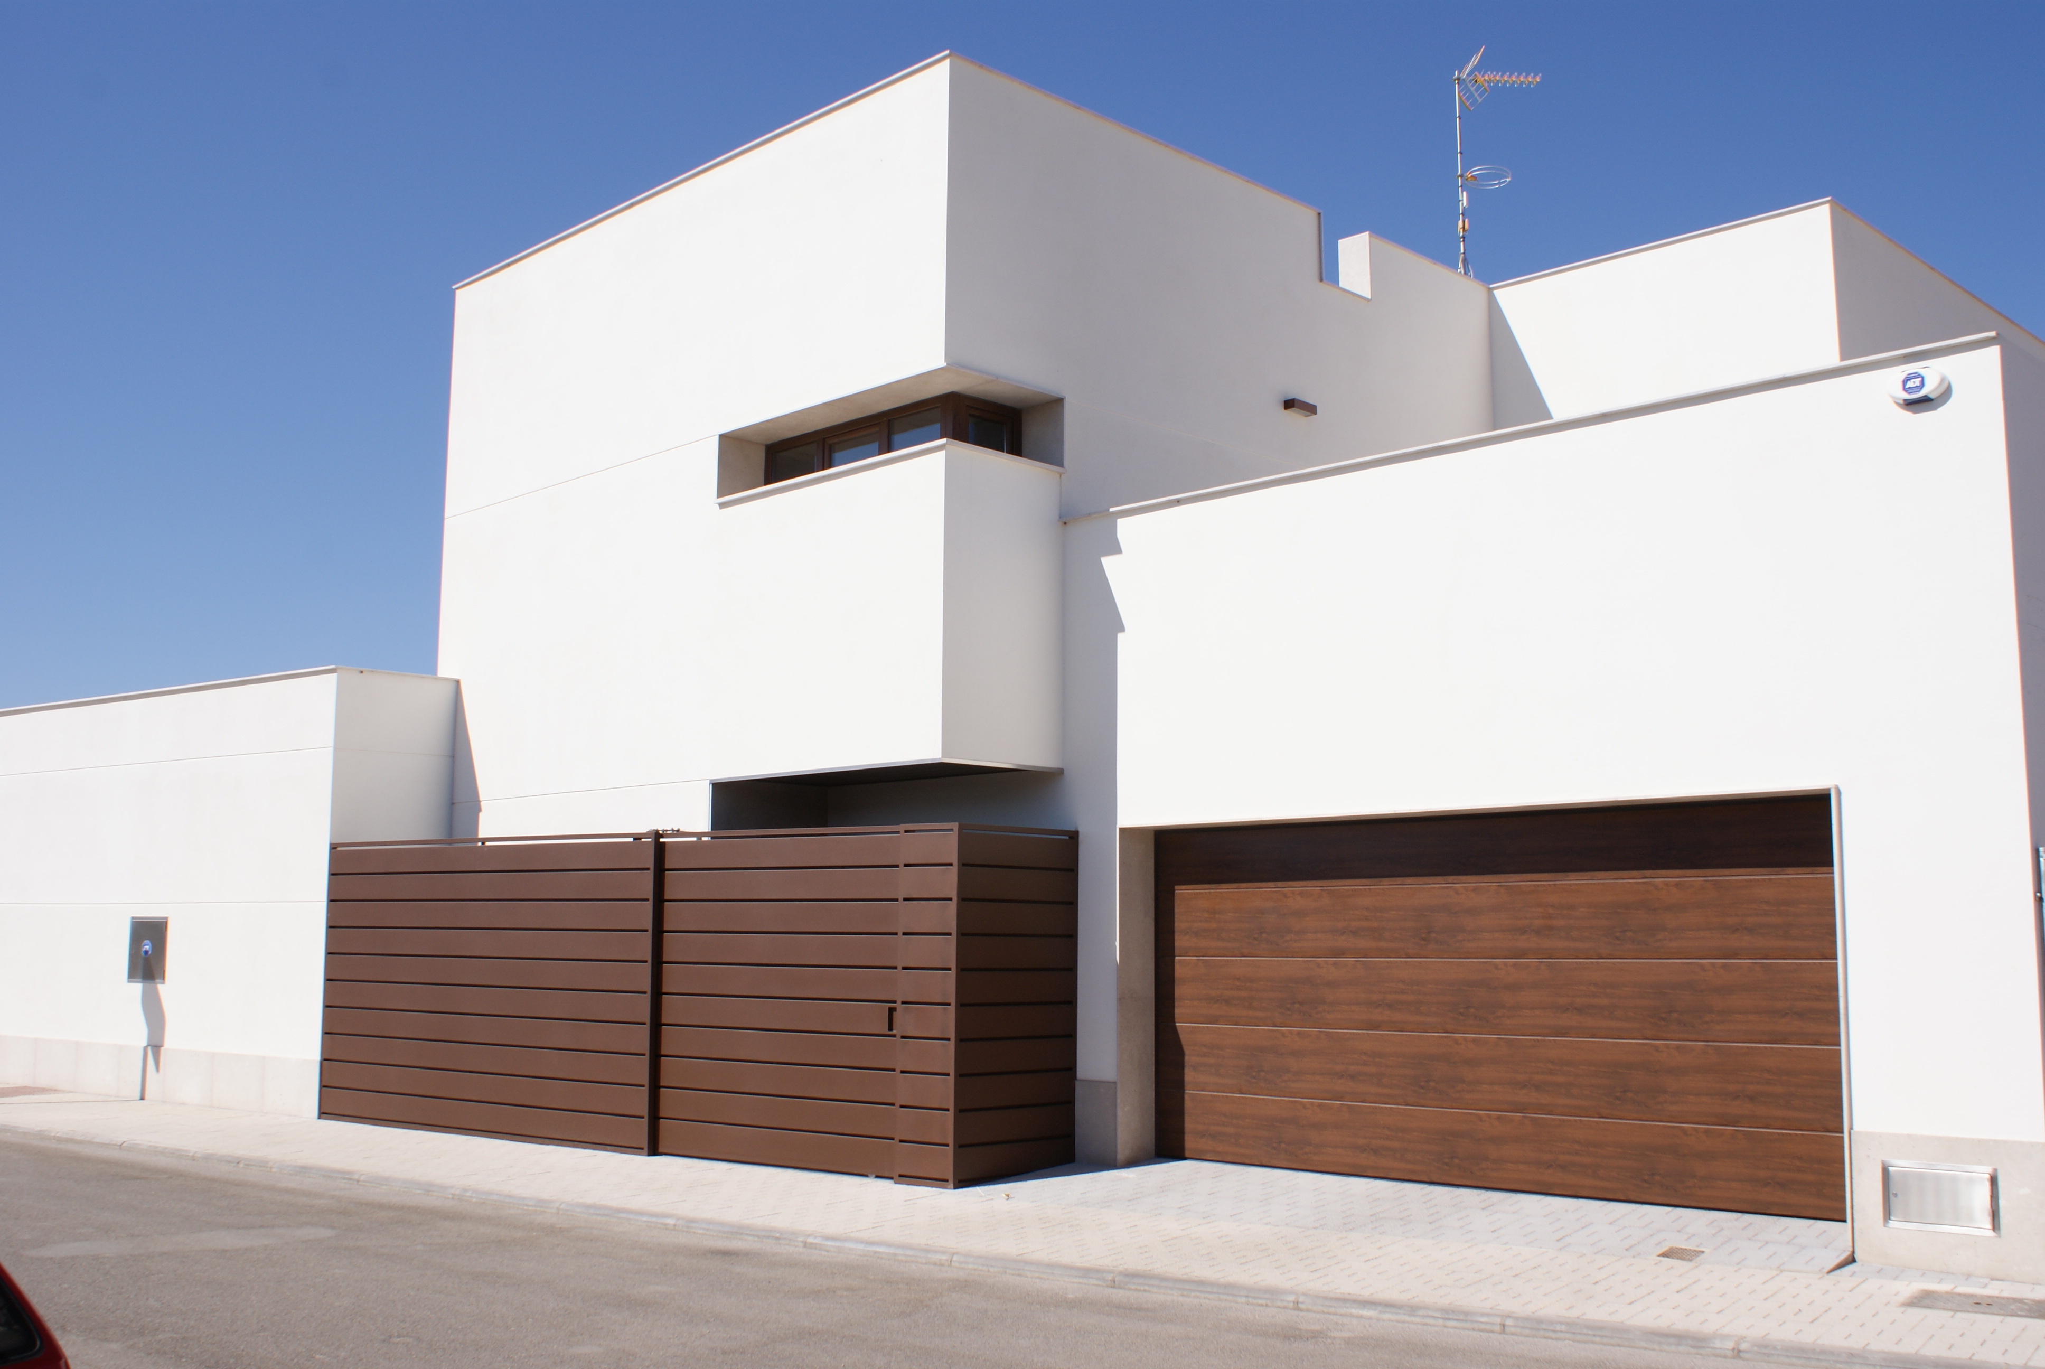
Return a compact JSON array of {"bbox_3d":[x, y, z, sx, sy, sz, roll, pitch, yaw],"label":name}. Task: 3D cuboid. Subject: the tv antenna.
[{"bbox_3d":[5.154,-5.535,20.207,0.930,2.900,0.500,-1,-7,10],"label":"tv antenna"}]

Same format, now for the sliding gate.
[{"bbox_3d":[-2.769,2.351,14.579,6.729,2.299,1.382,-5,-9,35],"label":"sliding gate"}]

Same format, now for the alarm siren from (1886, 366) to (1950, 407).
[{"bbox_3d":[4.498,-1.501,9.434,0.080,0.185,0.275,7,-10,-42],"label":"alarm siren"}]

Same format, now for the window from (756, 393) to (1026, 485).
[{"bbox_3d":[-1.076,-1.784,15.053,0.708,0.551,2.324,8,-10,-44],"label":"window"}]

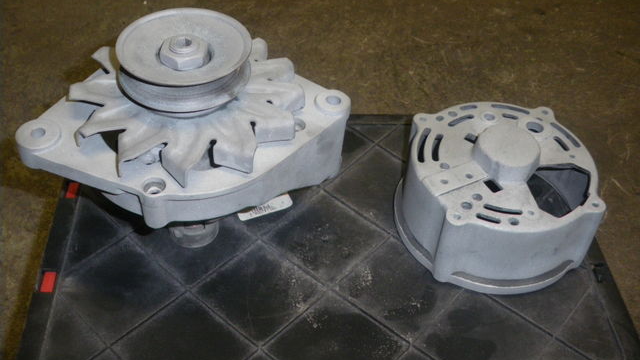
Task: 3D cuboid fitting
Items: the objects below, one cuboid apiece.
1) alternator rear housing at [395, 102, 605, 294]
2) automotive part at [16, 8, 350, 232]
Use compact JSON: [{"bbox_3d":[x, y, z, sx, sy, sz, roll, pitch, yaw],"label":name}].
[{"bbox_3d":[0.123,0.002,0.461,0.134,0.076,0.134,-4,48,-8],"label":"alternator rear housing"},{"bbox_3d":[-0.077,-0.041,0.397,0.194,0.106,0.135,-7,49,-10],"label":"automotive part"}]

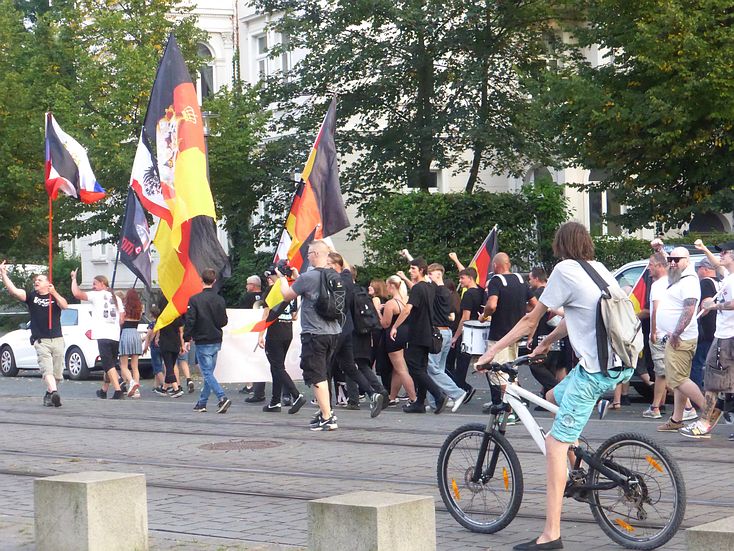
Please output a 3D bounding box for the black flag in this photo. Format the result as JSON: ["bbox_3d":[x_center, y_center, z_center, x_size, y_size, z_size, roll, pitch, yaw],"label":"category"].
[{"bbox_3d":[-3.249,-0.519,25.300,0.460,1.380,0.350,-2,0,-6],"label":"black flag"}]

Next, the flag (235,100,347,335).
[{"bbox_3d":[-0.921,-0.698,21.700,1.300,2.750,0.600,-2,0,-6],"label":"flag"}]

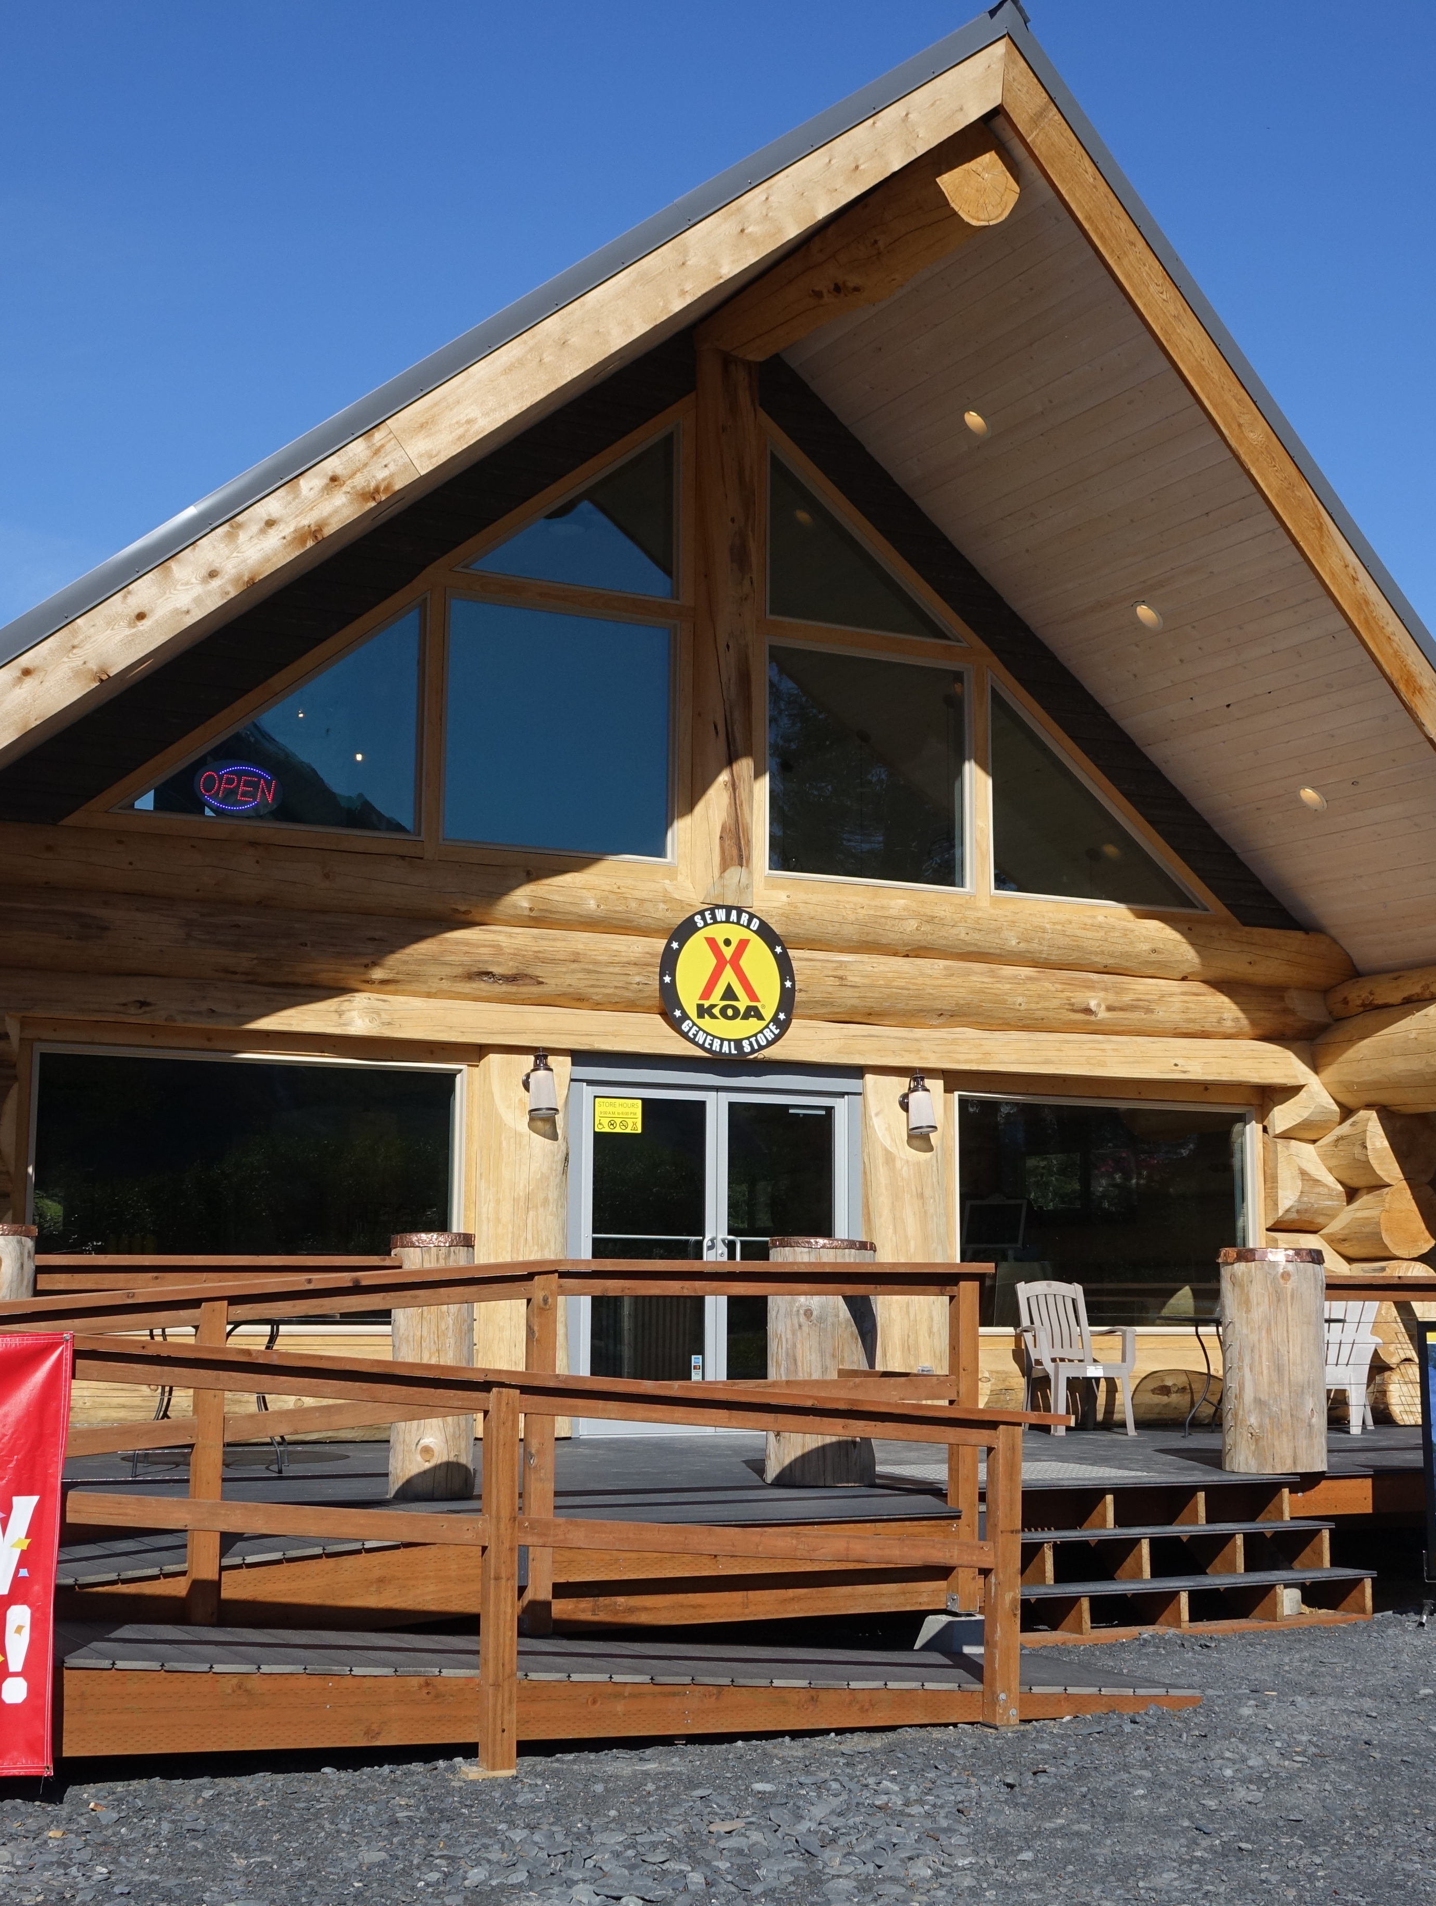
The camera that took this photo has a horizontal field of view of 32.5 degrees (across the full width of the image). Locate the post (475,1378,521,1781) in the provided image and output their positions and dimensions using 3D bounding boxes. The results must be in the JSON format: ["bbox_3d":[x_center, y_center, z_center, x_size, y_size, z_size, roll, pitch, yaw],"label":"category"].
[{"bbox_3d":[-0.682,1.939,7.639,0.092,1.167,0.092,4,-9,-26],"label":"post"}]

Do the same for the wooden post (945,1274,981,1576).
[{"bbox_3d":[0.979,1.939,9.785,0.092,1.281,0.092,4,-9,-26],"label":"wooden post"}]

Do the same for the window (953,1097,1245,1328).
[{"bbox_3d":[2.637,1.777,16.653,2.380,1.540,0.090,4,-9,-26],"label":"window"}]

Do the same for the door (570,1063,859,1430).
[{"bbox_3d":[-0.003,1.841,15.324,2.030,2.280,0.130,4,-9,-26],"label":"door"}]

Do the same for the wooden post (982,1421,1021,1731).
[{"bbox_3d":[0.982,2.143,8.505,0.092,1.007,0.092,4,-9,-26],"label":"wooden post"}]

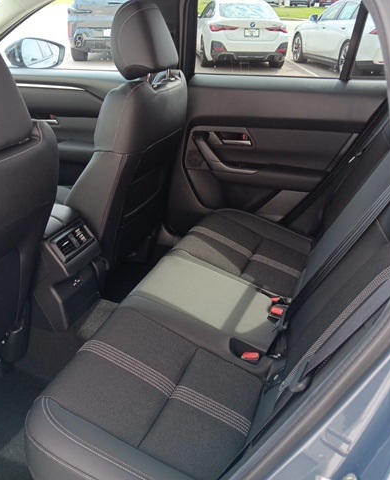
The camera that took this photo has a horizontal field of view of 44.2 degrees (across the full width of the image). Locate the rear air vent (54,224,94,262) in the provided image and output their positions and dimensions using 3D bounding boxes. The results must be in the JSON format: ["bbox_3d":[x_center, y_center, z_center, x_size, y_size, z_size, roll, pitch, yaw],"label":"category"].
[{"bbox_3d":[-0.365,0.012,1.433,0.030,0.066,0.148,-29,12,33],"label":"rear air vent"}]

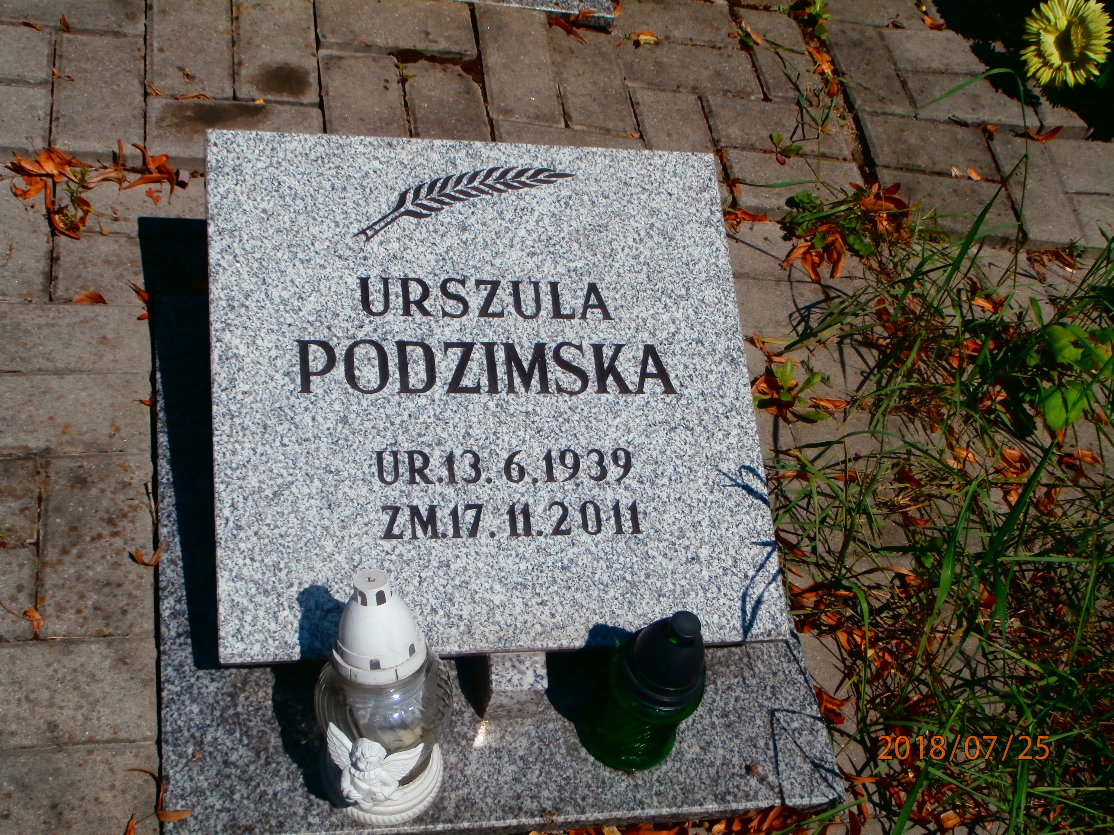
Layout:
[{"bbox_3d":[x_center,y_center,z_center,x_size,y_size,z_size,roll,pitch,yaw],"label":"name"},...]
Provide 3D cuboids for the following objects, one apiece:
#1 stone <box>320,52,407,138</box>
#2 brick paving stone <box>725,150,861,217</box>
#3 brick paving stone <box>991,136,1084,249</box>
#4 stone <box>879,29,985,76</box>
[{"bbox_3d":[-0.237,-0.350,1.843,0.100,0.060,0.200,1,53,-17],"label":"stone"},{"bbox_3d":[0.309,-0.290,2.010,0.200,0.060,0.100,2,54,-19],"label":"brick paving stone"},{"bbox_3d":[0.667,-0.306,2.159,0.100,0.060,0.200,5,53,-17],"label":"brick paving stone"},{"bbox_3d":[0.578,-0.522,2.296,0.200,0.060,0.100,3,51,-17],"label":"stone"}]

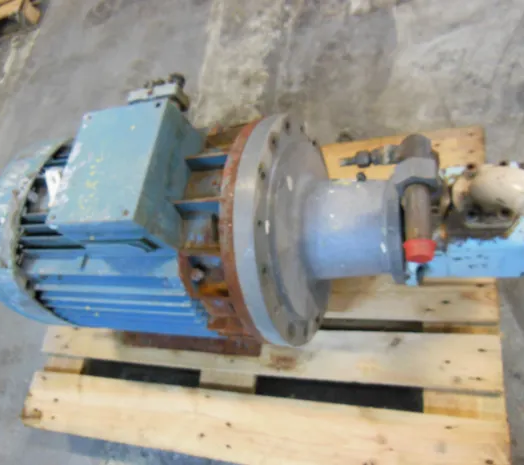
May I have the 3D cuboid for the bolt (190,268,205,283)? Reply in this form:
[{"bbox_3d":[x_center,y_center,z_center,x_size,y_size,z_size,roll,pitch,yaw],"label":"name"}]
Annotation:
[{"bbox_3d":[-0.115,0.076,0.795,0.019,0.024,0.024,-2,66,24],"label":"bolt"}]

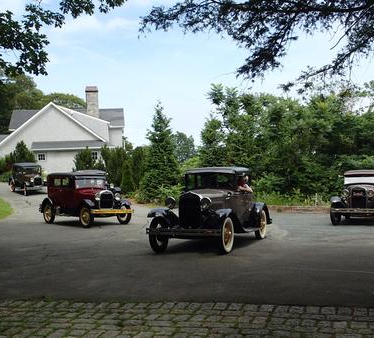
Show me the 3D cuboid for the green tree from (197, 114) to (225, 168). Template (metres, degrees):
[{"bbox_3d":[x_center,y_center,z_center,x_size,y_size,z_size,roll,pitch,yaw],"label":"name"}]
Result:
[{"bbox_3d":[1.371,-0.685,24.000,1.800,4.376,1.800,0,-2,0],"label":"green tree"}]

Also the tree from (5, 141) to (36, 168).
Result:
[{"bbox_3d":[-13.049,-0.672,36.000,2.400,3.163,2.200,0,-2,0],"label":"tree"}]

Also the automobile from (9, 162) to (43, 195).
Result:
[{"bbox_3d":[-10.079,0.656,29.115,1.700,1.830,3.900,-1,3,-38],"label":"automobile"}]

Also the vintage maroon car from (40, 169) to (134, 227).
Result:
[{"bbox_3d":[-3.652,1.036,16.142,1.680,1.820,3.980,1,-2,-41],"label":"vintage maroon car"}]

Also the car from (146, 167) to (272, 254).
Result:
[{"bbox_3d":[0.681,0.850,10.486,1.680,1.760,3.950,-1,-2,23],"label":"car"}]

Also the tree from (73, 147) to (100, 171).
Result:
[{"bbox_3d":[-7.919,-0.162,36.002,2.200,3.240,2.200,-1,0,0],"label":"tree"}]

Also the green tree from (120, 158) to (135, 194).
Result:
[{"bbox_3d":[-3.175,0.363,24.500,0.750,1.857,0.750,0,-2,0],"label":"green tree"}]

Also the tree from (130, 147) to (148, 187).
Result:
[{"bbox_3d":[-3.257,0.016,31.501,1.400,3.150,1.400,-1,0,0],"label":"tree"}]

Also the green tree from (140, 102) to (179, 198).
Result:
[{"bbox_3d":[-1.404,-0.944,25.006,2.200,5.420,2.200,-1,0,0],"label":"green tree"}]

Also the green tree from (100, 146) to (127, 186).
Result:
[{"bbox_3d":[-5.138,-0.001,32.001,1.750,3.160,1.750,-1,0,0],"label":"green tree"}]

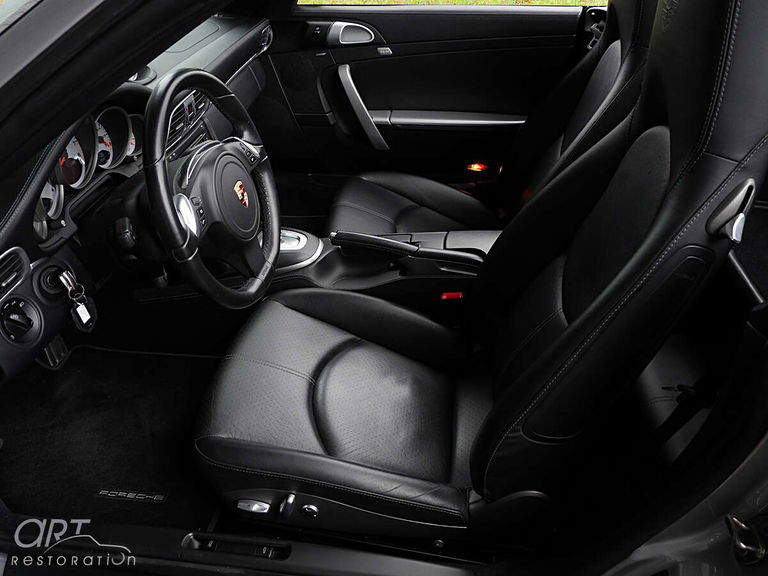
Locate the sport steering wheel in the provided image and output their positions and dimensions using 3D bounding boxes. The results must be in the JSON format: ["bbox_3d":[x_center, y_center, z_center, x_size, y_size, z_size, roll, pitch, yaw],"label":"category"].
[{"bbox_3d":[-0.260,-0.147,0.964,0.100,0.370,0.370,-9,30,14],"label":"sport steering wheel"}]

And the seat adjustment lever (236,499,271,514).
[{"bbox_3d":[-0.202,0.339,0.965,0.050,0.017,0.018,5,32,6],"label":"seat adjustment lever"}]

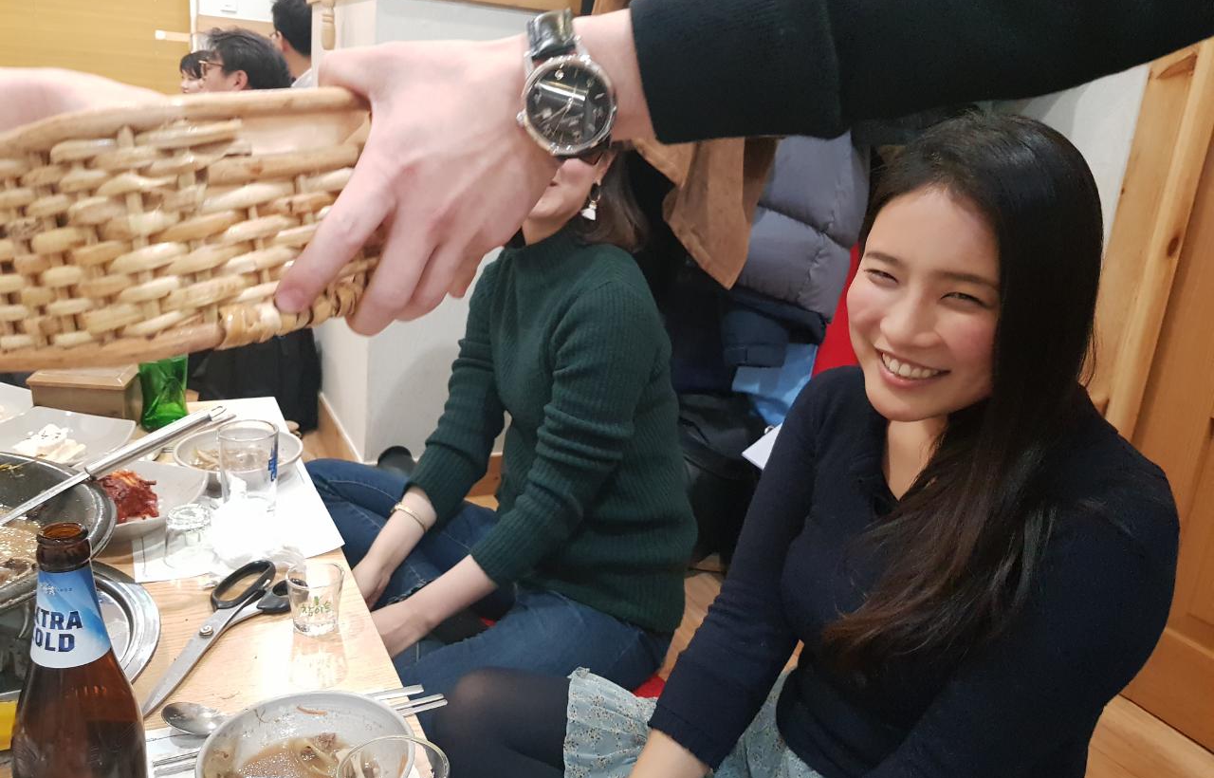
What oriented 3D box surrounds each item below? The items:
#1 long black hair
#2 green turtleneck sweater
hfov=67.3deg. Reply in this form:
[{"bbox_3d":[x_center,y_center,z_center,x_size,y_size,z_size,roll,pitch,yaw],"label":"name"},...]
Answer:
[{"bbox_3d":[0.301,0.002,0.779,0.240,0.440,0.200,-9,22,-40],"label":"long black hair"},{"bbox_3d":[-0.086,0.042,1.389,0.380,0.560,0.430,-3,19,-27],"label":"green turtleneck sweater"}]

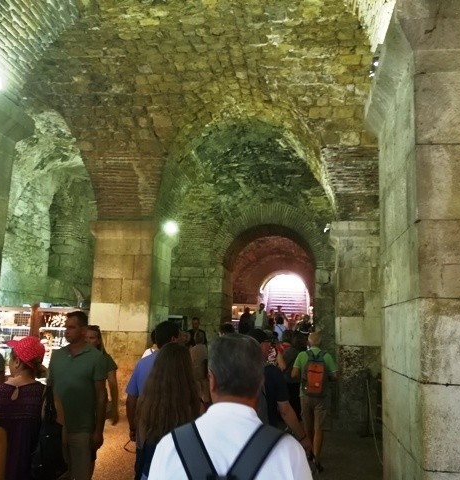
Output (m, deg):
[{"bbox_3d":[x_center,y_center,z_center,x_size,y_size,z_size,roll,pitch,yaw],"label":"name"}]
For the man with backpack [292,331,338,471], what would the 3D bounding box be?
[{"bbox_3d":[1.100,2.081,6.500,0.610,1.730,0.550,1,-10,8],"label":"man with backpack"}]

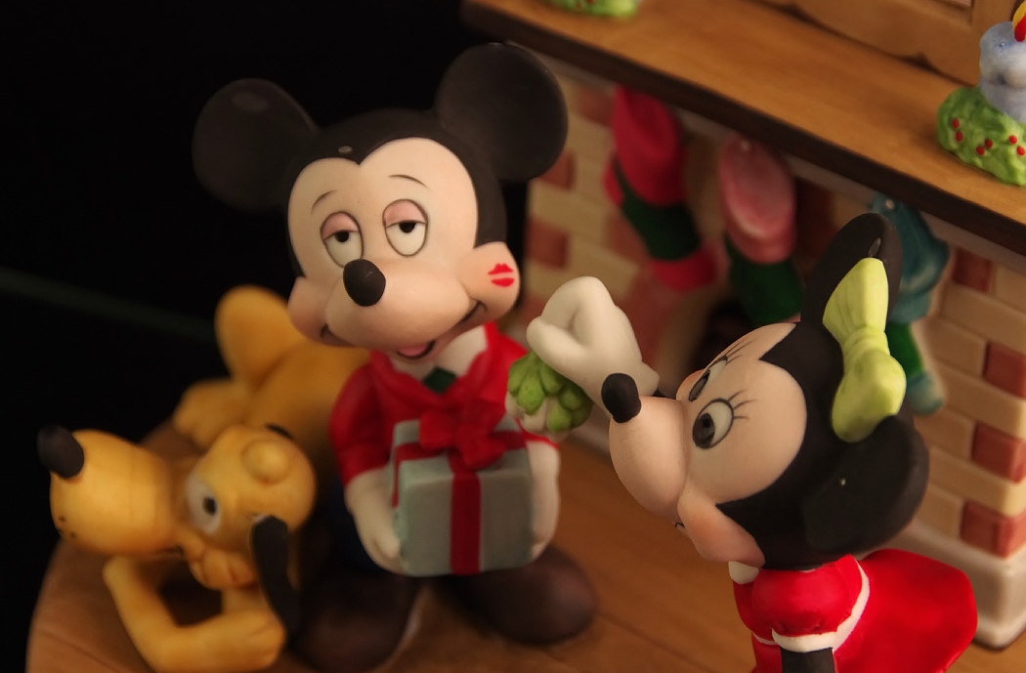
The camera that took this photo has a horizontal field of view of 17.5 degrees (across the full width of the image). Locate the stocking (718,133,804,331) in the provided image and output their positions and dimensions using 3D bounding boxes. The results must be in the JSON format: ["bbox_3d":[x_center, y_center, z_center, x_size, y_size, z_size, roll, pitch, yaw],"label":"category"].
[{"bbox_3d":[0.042,-0.016,0.552,0.016,0.037,0.008,25,39,31],"label":"stocking"}]

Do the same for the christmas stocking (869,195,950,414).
[{"bbox_3d":[0.064,-0.005,0.545,0.018,0.035,0.010,25,38,32],"label":"christmas stocking"}]

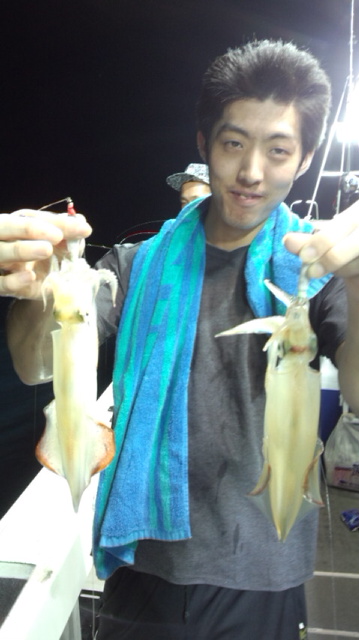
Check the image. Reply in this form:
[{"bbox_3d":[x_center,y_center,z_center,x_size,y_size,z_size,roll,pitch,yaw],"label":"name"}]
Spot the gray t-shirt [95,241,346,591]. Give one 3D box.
[{"bbox_3d":[0.073,0.142,0.860,0.450,0.610,0.260,1,9,5],"label":"gray t-shirt"}]

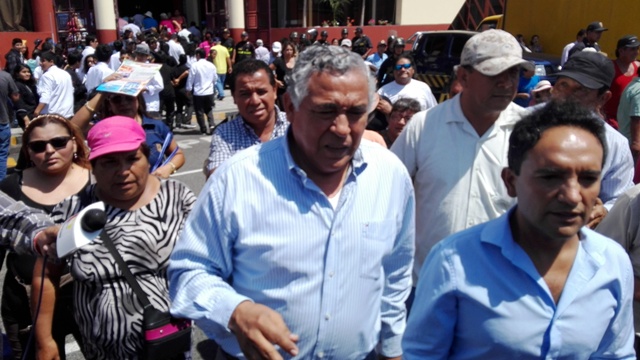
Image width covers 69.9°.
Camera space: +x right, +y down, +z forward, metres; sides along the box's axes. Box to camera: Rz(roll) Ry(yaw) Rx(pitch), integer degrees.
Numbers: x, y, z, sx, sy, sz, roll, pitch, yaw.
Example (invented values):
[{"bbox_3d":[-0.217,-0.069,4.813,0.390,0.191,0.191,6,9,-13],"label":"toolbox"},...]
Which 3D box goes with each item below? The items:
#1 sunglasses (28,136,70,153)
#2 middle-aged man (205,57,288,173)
[{"bbox_3d":[-0.907,-0.132,1.563,0.145,0.050,0.145,-11,18,-16],"label":"sunglasses"},{"bbox_3d":[-0.253,0.323,2.009,0.500,1.650,0.340,-2,16,-8],"label":"middle-aged man"}]

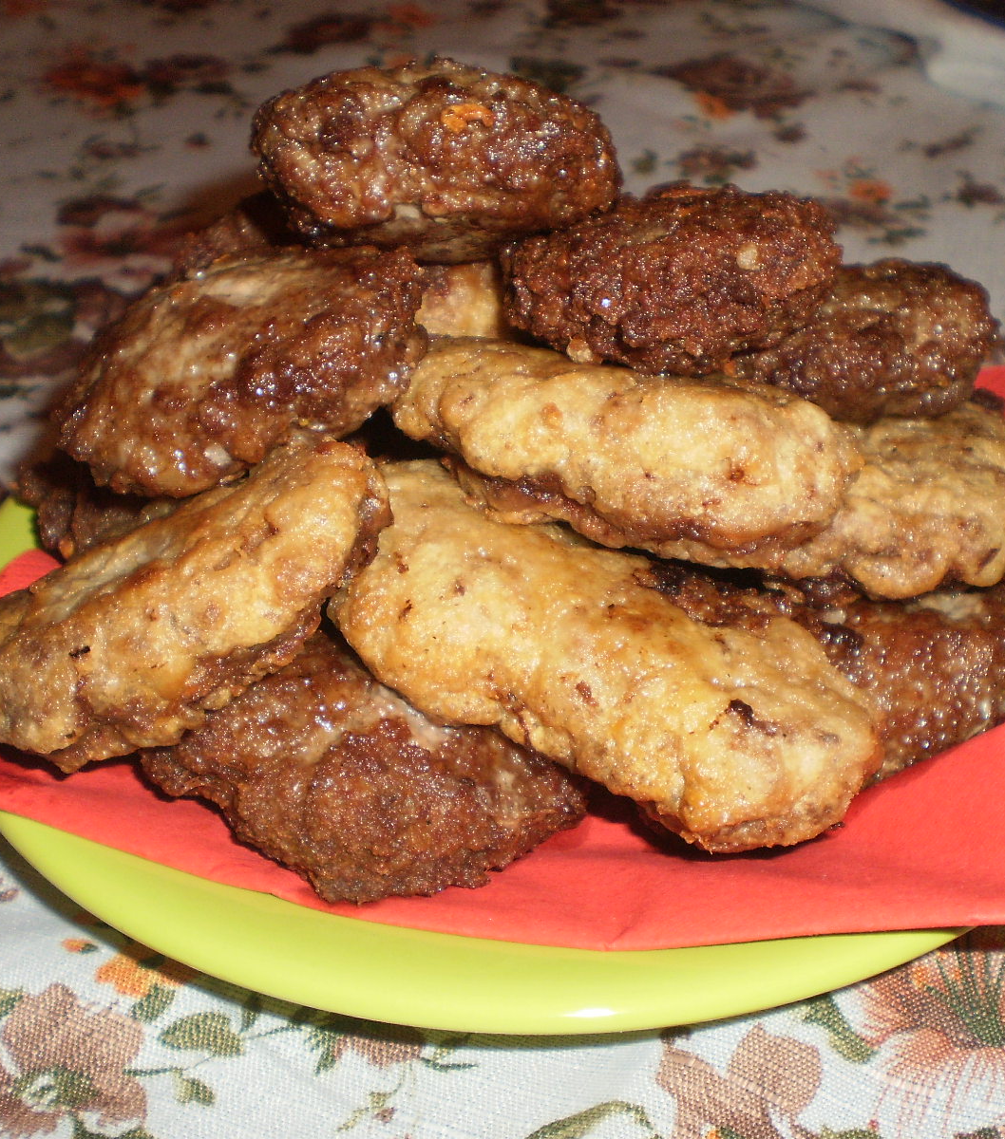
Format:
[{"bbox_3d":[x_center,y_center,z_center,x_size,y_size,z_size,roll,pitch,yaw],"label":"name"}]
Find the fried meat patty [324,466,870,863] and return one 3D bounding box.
[{"bbox_3d":[0.015,0.013,0.231,0.087,0.023,0.048,29,50,12],"label":"fried meat patty"}]

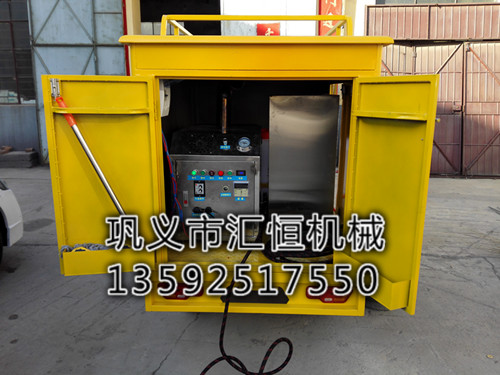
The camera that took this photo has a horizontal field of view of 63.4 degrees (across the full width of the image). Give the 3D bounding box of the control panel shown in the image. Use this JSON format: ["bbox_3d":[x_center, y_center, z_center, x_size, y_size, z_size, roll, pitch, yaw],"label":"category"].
[{"bbox_3d":[-0.189,0.041,2.268,0.477,0.460,0.120,1,12,3],"label":"control panel"}]

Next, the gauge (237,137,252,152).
[{"bbox_3d":[-0.028,-0.220,2.060,0.077,0.077,0.042,1,-27,0],"label":"gauge"}]

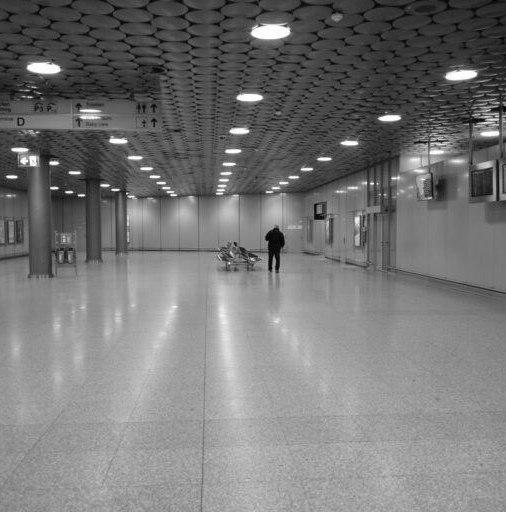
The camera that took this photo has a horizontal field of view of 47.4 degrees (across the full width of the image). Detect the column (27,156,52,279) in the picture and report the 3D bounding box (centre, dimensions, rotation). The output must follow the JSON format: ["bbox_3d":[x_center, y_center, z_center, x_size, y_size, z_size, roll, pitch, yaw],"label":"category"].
[{"bbox_3d":[-7.118,-1.317,19.329,0.730,4.043,0.730,0,3,-4],"label":"column"}]

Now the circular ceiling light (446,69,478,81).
[{"bbox_3d":[3.359,-2.923,9.299,0.470,0.080,0.470,0,3,0],"label":"circular ceiling light"}]

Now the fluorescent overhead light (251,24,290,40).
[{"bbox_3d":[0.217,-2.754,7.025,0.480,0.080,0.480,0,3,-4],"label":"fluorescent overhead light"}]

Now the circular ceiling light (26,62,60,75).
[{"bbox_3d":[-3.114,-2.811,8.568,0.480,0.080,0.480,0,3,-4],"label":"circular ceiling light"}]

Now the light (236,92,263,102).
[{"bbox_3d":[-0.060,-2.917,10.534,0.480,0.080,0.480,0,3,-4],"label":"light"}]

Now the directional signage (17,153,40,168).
[{"bbox_3d":[-6.880,-2.927,17.736,0.643,0.442,0.100,0,3,-4],"label":"directional signage"}]

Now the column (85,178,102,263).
[{"bbox_3d":[-7.813,-1.734,28.333,0.730,4.043,0.730,0,3,-4],"label":"column"}]

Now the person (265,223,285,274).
[{"bbox_3d":[0.802,-0.266,20.528,0.640,1.697,0.400,-1,3,-6],"label":"person"}]

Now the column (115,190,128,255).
[{"bbox_3d":[-8.277,-2.093,36.313,0.730,3.950,0.730,0,3,-4],"label":"column"}]

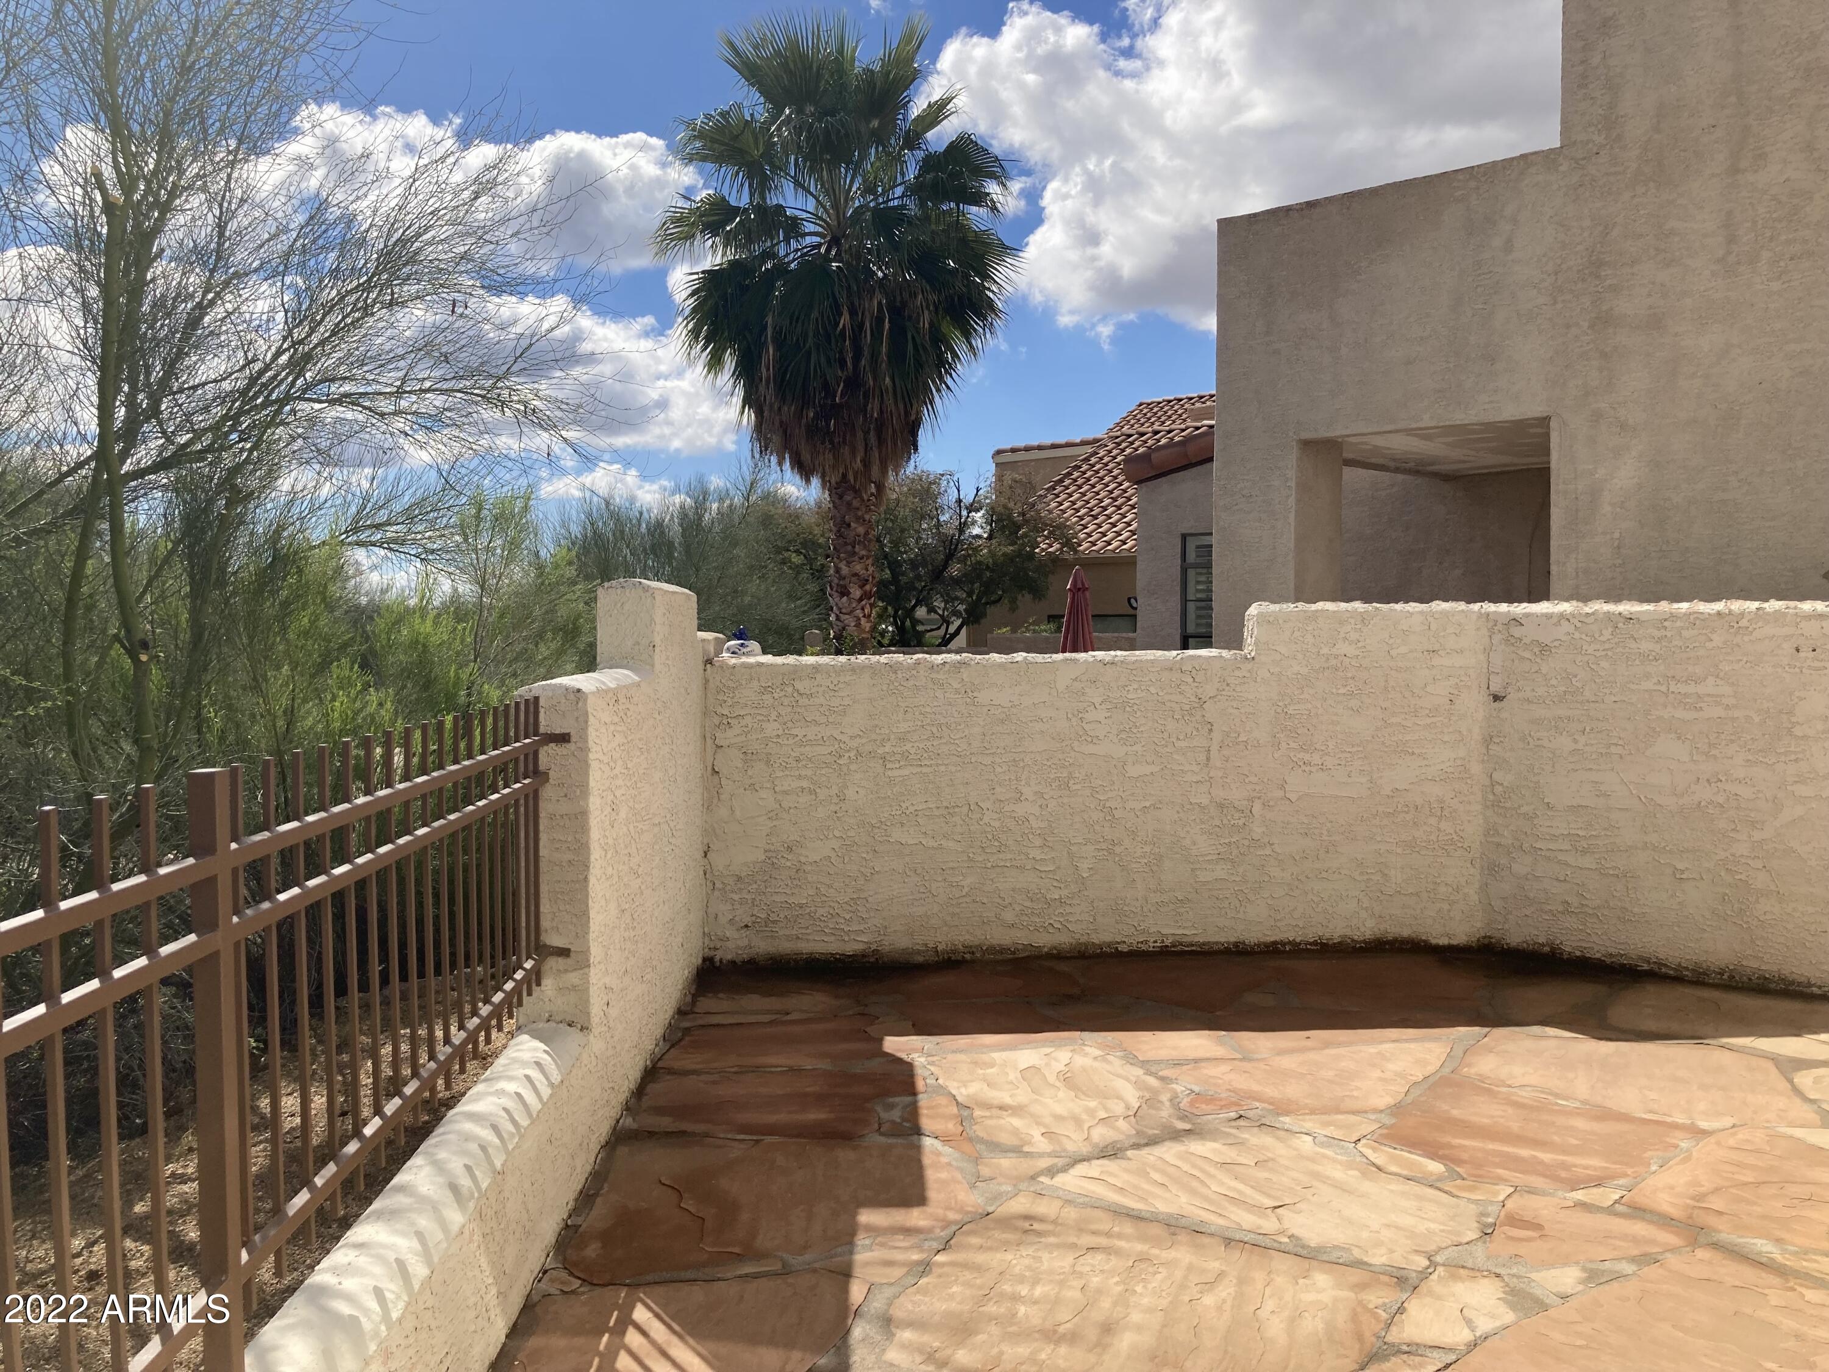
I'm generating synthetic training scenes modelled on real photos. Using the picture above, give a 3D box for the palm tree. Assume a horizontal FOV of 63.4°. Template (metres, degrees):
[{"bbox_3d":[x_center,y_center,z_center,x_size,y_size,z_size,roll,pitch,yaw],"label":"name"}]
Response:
[{"bbox_3d":[-0.790,-2.920,15.400,3.750,8.000,3.750,0,2,0],"label":"palm tree"}]

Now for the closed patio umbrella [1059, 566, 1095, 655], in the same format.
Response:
[{"bbox_3d":[1.920,-0.220,17.400,0.460,2.420,0.460,0,2,0],"label":"closed patio umbrella"}]

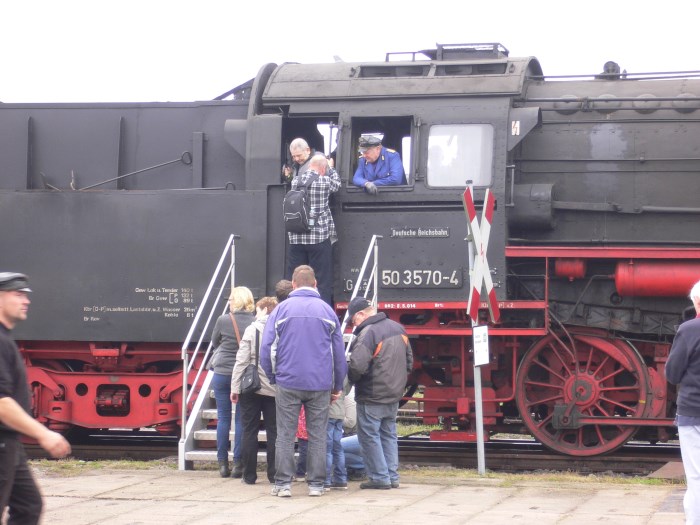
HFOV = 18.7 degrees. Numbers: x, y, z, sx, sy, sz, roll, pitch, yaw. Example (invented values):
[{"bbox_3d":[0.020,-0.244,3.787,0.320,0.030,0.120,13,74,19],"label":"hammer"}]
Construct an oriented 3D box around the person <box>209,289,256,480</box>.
[{"bbox_3d":[-1.045,1.069,19.020,0.460,1.710,0.380,1,-1,-9],"label":"person"}]

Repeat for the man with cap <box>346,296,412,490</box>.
[{"bbox_3d":[0.256,1.097,17.969,0.420,1.640,0.500,-1,-2,44],"label":"man with cap"}]

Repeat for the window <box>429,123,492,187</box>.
[{"bbox_3d":[1.148,-1.104,22.002,0.697,0.643,0.050,0,-1,12],"label":"window"}]

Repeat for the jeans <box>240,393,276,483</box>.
[{"bbox_3d":[-0.785,1.488,18.410,0.360,0.880,0.270,1,-1,-3],"label":"jeans"}]

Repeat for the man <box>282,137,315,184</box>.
[{"bbox_3d":[-0.520,-0.452,22.449,0.500,1.720,0.420,-1,-2,37],"label":"man"}]

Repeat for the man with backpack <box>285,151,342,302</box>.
[{"bbox_3d":[-0.375,-0.180,21.200,0.480,1.790,0.430,0,-1,29],"label":"man with backpack"}]

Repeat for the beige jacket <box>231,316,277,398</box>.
[{"bbox_3d":[-0.772,0.785,17.850,0.460,0.690,0.310,1,-1,-9],"label":"beige jacket"}]

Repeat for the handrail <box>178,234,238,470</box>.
[{"bbox_3d":[-1.305,0.810,20.200,0.090,2.150,2.030,1,-1,12],"label":"handrail"}]

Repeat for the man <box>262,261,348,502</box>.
[{"bbox_3d":[-0.375,0.945,17.100,0.660,1.820,0.400,1,-1,3],"label":"man"}]

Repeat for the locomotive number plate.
[{"bbox_3d":[0.743,0.163,21.985,0.867,0.212,0.030,0,-1,12],"label":"locomotive number plate"}]

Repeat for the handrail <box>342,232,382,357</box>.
[{"bbox_3d":[0.094,0.810,19.910,0.090,2.150,2.030,1,-1,12],"label":"handrail"}]

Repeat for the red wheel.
[{"bbox_3d":[2.454,1.351,22.368,1.400,1.390,0.200,0,-1,12],"label":"red wheel"}]

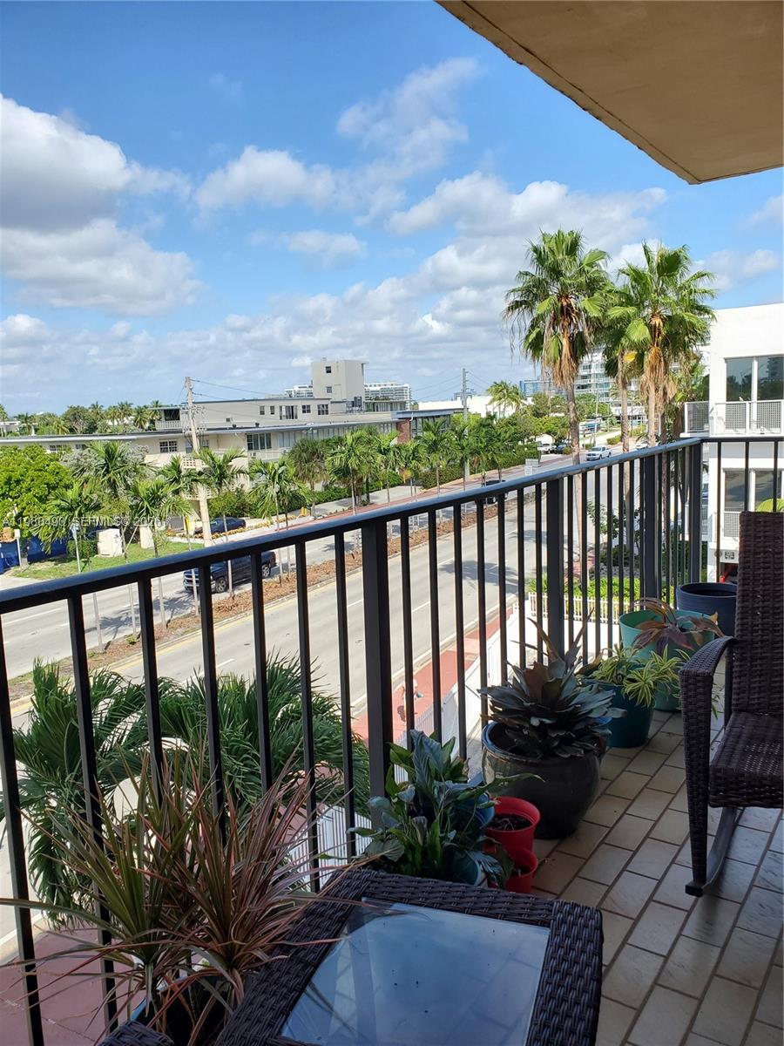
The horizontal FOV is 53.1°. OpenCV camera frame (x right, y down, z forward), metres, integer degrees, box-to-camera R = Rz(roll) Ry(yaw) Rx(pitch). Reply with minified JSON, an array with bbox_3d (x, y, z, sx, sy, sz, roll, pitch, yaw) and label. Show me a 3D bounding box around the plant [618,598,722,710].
[{"bbox_3d":[1.196,0.548,3.394,0.460,0.450,0.440,1,9,20],"label":"plant"}]

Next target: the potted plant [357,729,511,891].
[{"bbox_3d":[0.108,0.798,2.166,0.440,0.470,0.420,-2,8,2],"label":"potted plant"}]

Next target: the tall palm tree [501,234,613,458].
[{"bbox_3d":[7.935,-4.721,37.346,4.800,17.521,4.800,0,9,14],"label":"tall palm tree"}]

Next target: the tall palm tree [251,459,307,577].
[{"bbox_3d":[-6.521,-0.105,45.034,3.100,7.128,3.100,-3,9,-8],"label":"tall palm tree"}]

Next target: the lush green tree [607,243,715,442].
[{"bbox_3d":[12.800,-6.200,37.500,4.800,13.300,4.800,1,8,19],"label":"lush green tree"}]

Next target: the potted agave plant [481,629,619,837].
[{"bbox_3d":[0.508,0.629,2.511,0.470,0.680,0.460,0,8,11],"label":"potted agave plant"}]

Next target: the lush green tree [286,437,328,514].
[{"bbox_3d":[-7.261,-4.001,67.816,3.600,6.939,3.600,-2,8,0],"label":"lush green tree"}]

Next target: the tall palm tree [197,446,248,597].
[{"bbox_3d":[-8.885,0.048,41.383,2.750,8.093,2.750,-4,9,-12],"label":"tall palm tree"}]

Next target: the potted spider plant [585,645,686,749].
[{"bbox_3d":[0.934,0.654,3.022,0.380,0.371,0.370,1,9,17],"label":"potted spider plant"}]

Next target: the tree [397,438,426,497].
[{"bbox_3d":[1.564,-2.887,59.053,2.100,6.969,2.100,-2,8,2],"label":"tree"}]

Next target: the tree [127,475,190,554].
[{"bbox_3d":[-10.780,1.403,36.186,3.000,7.116,3.000,-5,9,-17],"label":"tree"}]

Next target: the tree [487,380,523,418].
[{"bbox_3d":[18.912,-16.902,130.939,5.800,13.501,5.800,-1,8,8],"label":"tree"}]

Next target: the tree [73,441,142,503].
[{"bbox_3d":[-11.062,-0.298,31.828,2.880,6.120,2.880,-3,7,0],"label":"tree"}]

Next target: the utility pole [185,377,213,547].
[{"bbox_3d":[-12.851,-3.890,52.336,0.550,11.536,0.550,-5,8,0],"label":"utility pole"}]

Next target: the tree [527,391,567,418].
[{"bbox_3d":[34.077,-22.913,170.160,9.000,11.628,9.000,0,9,11],"label":"tree"}]

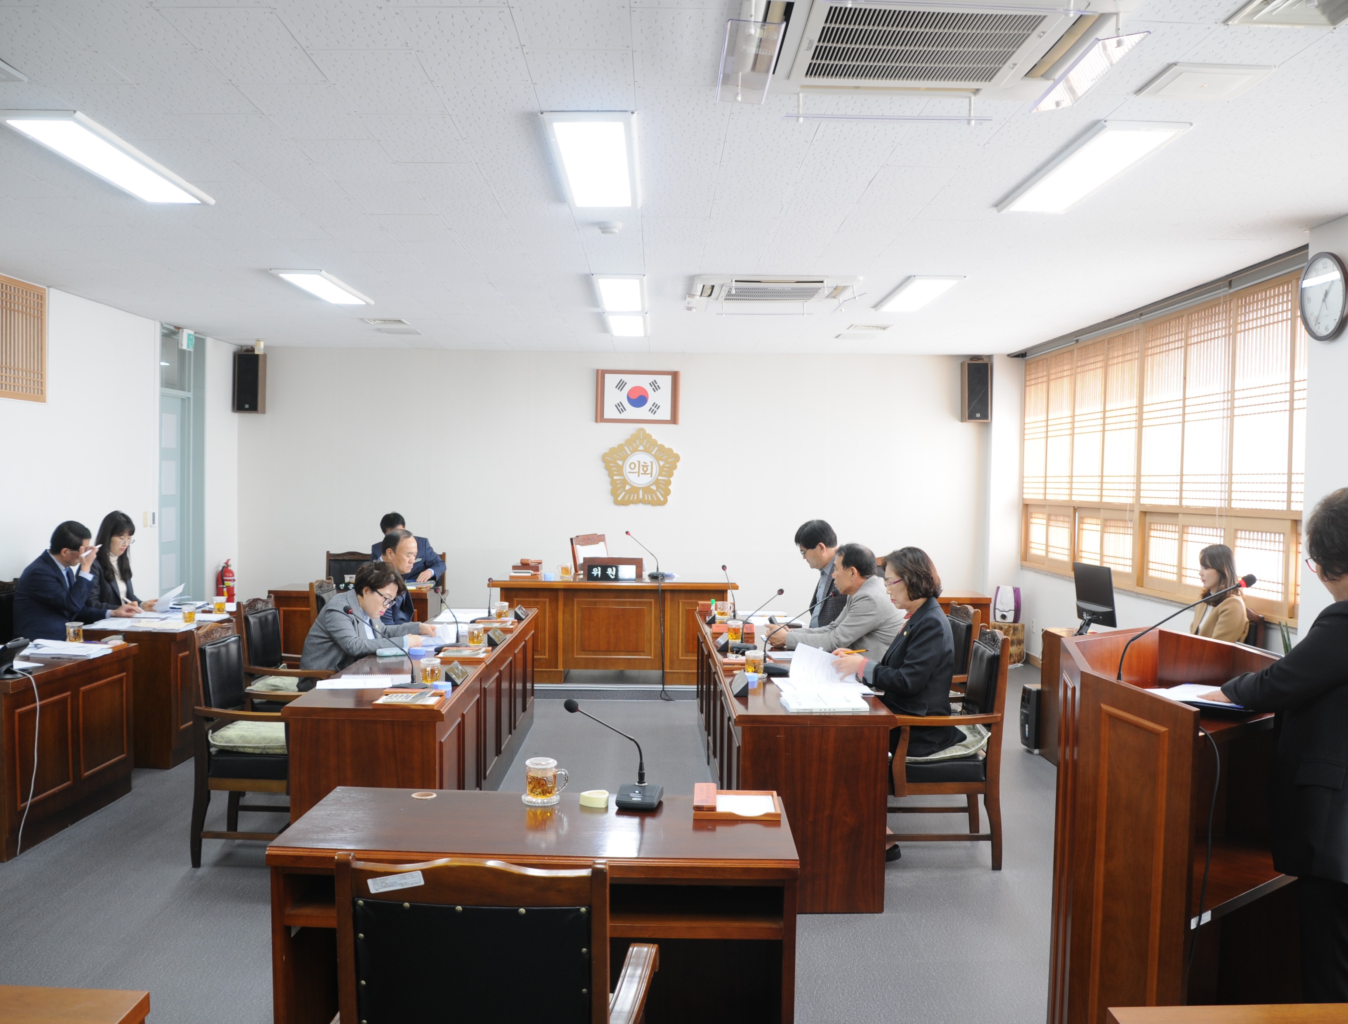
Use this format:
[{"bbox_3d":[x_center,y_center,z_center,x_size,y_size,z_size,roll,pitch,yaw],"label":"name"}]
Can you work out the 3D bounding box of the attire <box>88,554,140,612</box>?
[{"bbox_3d":[-3.550,0.545,7.311,0.330,0.580,0.410,1,1,30],"label":"attire"}]

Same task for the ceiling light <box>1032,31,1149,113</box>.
[{"bbox_3d":[1.152,-1.219,3.224,0.135,0.040,0.560,1,1,-1],"label":"ceiling light"}]

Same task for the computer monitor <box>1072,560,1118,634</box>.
[{"bbox_3d":[2.304,0.495,6.537,0.190,0.390,0.380,1,1,-12],"label":"computer monitor"}]

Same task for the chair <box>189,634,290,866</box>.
[{"bbox_3d":[-1.607,0.916,4.671,0.560,0.920,0.570,1,1,-1],"label":"chair"}]

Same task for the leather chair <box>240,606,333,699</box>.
[{"bbox_3d":[-1.785,0.909,5.769,0.600,0.955,0.560,1,1,-3],"label":"leather chair"}]

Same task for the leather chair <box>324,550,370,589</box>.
[{"bbox_3d":[-2.801,0.842,9.808,0.570,0.980,0.570,1,1,-1],"label":"leather chair"}]

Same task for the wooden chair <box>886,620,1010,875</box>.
[{"bbox_3d":[1.052,0.971,4.952,0.600,0.955,0.560,1,1,3],"label":"wooden chair"}]

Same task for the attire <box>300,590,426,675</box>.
[{"bbox_3d":[-1.546,0.604,5.765,0.580,0.460,0.480,1,1,-4],"label":"attire"}]

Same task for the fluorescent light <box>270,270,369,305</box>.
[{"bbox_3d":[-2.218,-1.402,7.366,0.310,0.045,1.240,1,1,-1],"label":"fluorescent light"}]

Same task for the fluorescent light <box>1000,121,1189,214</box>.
[{"bbox_3d":[1.597,-1.314,4.539,0.320,0.056,1.190,1,1,-1],"label":"fluorescent light"}]

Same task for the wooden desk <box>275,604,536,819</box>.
[{"bbox_3d":[-1.128,1.007,5.725,0.570,0.703,3.310,1,1,-1],"label":"wooden desk"}]

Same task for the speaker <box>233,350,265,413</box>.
[{"bbox_3d":[-3.729,-1.141,10.124,0.235,0.525,0.210,1,1,-4],"label":"speaker"}]

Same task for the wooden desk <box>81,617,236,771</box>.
[{"bbox_3d":[-2.874,0.961,6.515,0.590,0.703,1.140,1,1,-1],"label":"wooden desk"}]

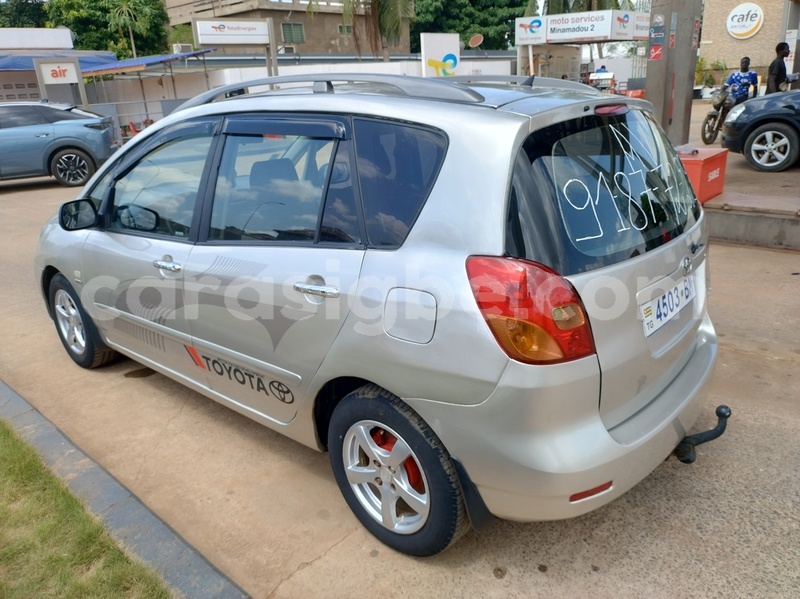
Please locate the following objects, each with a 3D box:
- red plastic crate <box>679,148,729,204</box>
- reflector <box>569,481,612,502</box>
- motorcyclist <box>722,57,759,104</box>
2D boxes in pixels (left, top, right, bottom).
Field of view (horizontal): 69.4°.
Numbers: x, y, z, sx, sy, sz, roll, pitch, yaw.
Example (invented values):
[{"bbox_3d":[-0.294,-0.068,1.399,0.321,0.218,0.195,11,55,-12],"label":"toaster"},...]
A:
[{"bbox_3d":[3.151,-1.366,6.385,0.600,0.450,0.750,15,26,39],"label":"red plastic crate"},{"bbox_3d":[0.583,0.580,1.737,0.170,0.028,0.025,-12,22,-27],"label":"reflector"},{"bbox_3d":[6.468,-3.881,11.128,0.620,1.380,0.700,14,25,37],"label":"motorcyclist"}]

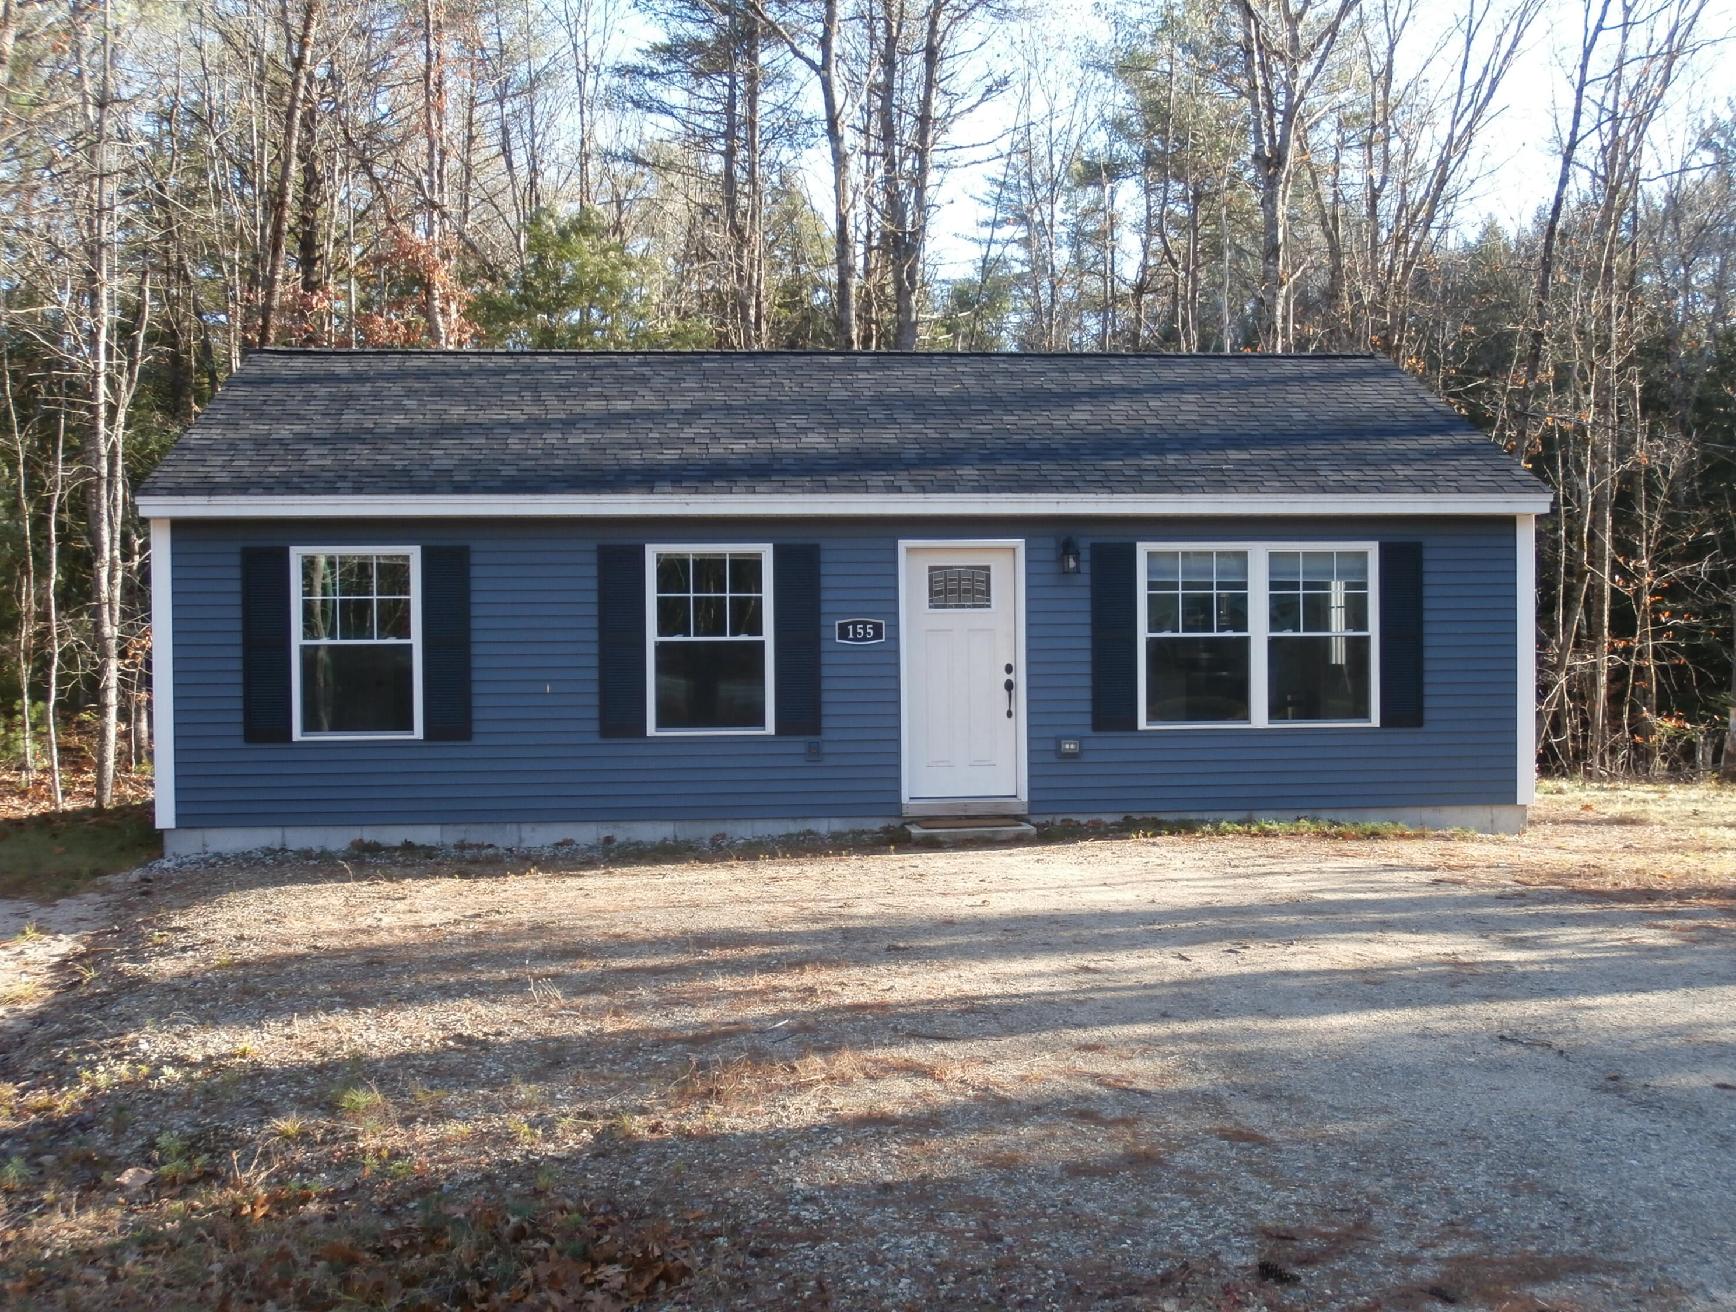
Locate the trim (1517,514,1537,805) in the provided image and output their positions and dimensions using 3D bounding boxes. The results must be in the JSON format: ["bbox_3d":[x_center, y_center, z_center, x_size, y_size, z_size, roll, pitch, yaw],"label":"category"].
[{"bbox_3d":[5.434,0.025,15.917,0.155,2.410,0.130,-1,1,-5],"label":"trim"}]

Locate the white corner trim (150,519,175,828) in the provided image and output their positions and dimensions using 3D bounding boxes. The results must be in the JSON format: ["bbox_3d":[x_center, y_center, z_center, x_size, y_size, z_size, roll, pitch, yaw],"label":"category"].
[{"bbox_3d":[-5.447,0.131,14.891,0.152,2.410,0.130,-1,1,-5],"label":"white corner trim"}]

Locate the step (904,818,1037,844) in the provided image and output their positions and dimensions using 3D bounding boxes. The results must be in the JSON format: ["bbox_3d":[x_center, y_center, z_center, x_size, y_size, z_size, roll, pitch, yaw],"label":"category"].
[{"bbox_3d":[0.769,1.370,14.939,0.961,0.100,0.850,-1,1,-5],"label":"step"}]

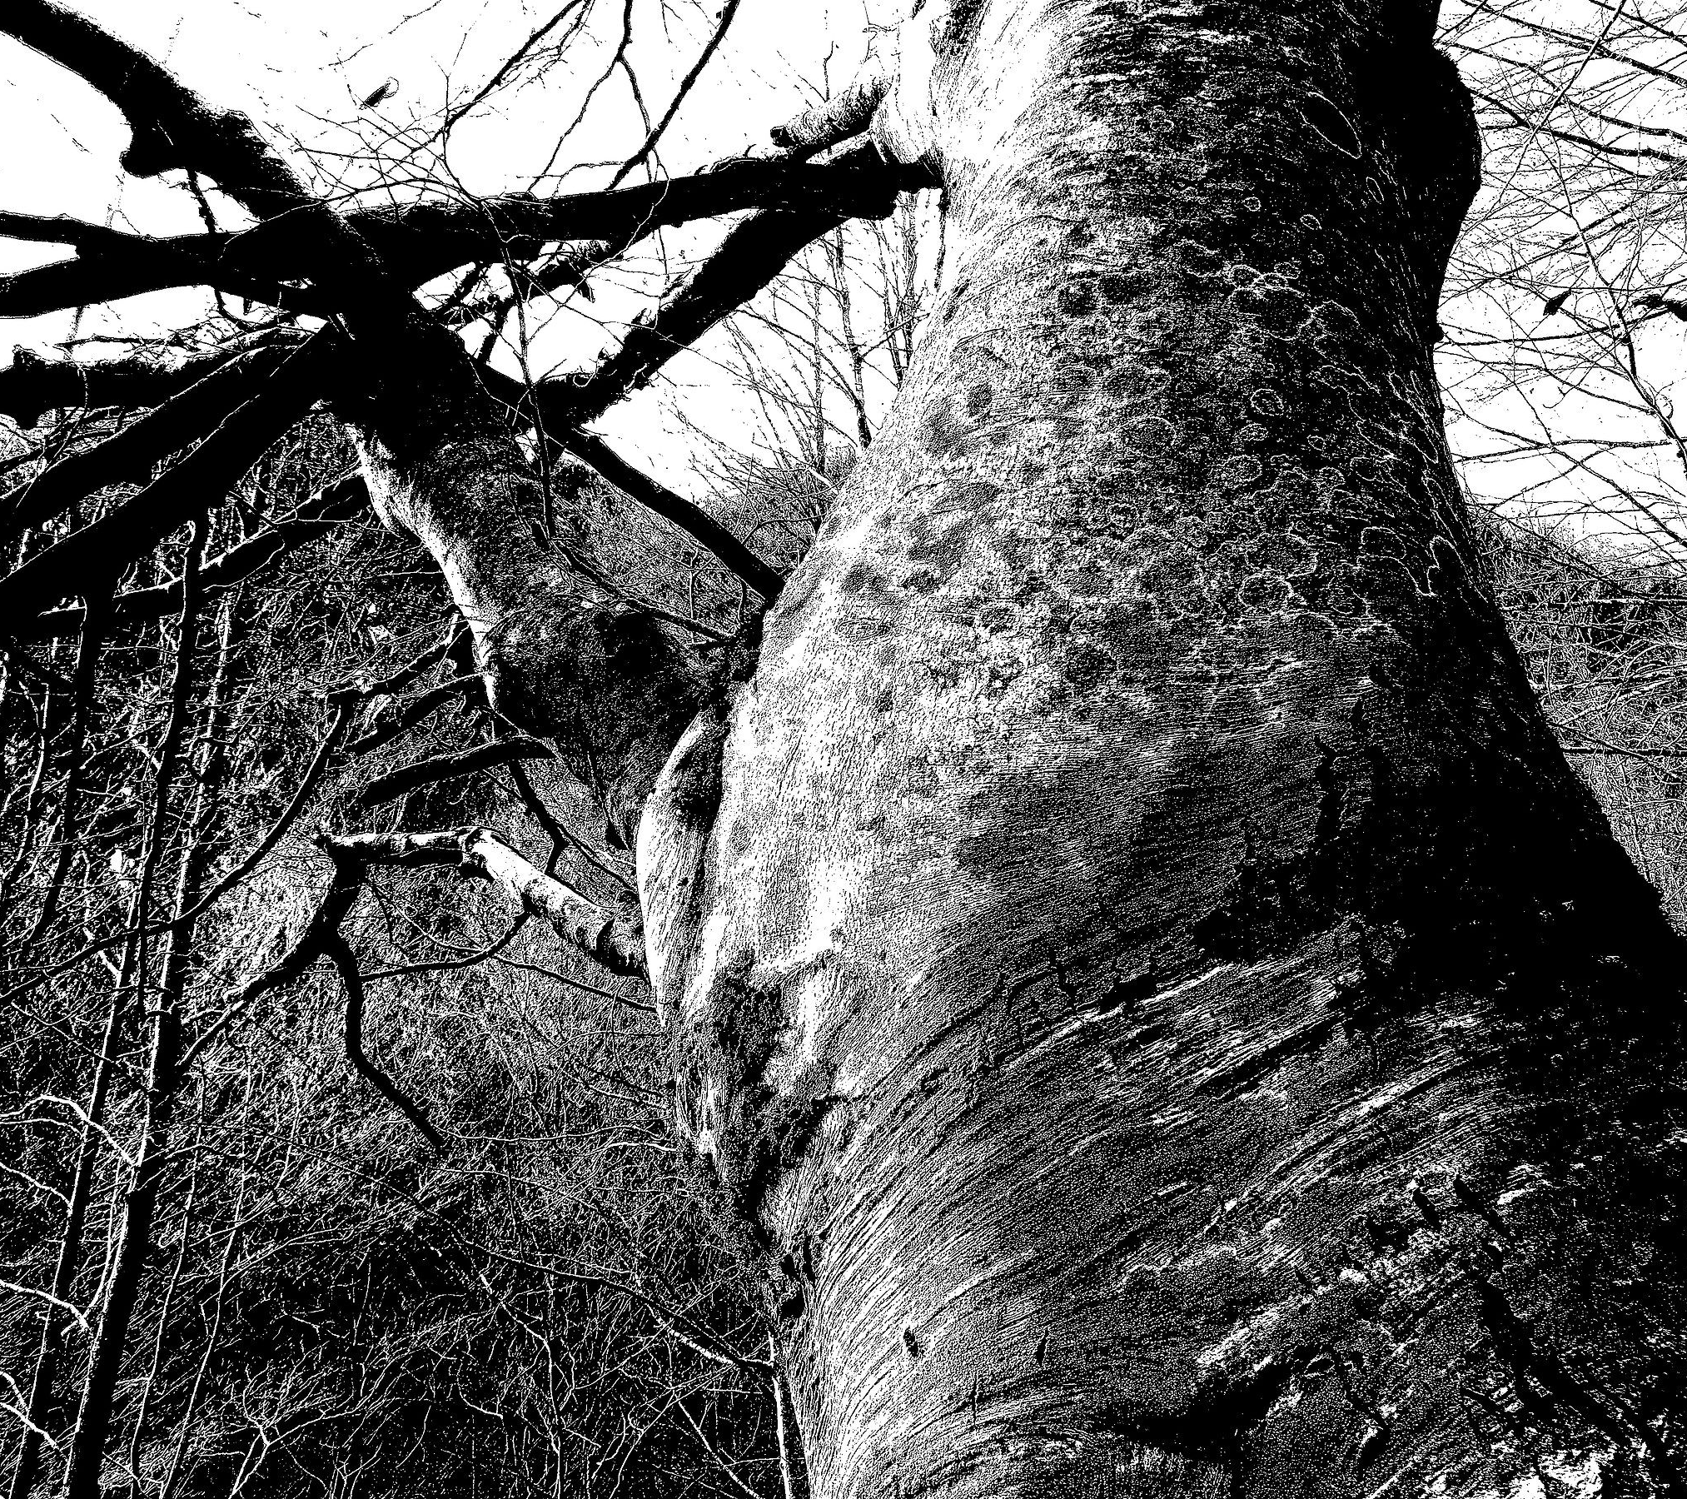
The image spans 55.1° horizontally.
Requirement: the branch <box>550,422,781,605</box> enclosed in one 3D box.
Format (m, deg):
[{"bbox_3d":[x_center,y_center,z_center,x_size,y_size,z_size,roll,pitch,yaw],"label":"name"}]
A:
[{"bbox_3d":[-0.309,-0.419,2.865,0.525,0.062,0.062,36,3,15],"label":"branch"}]

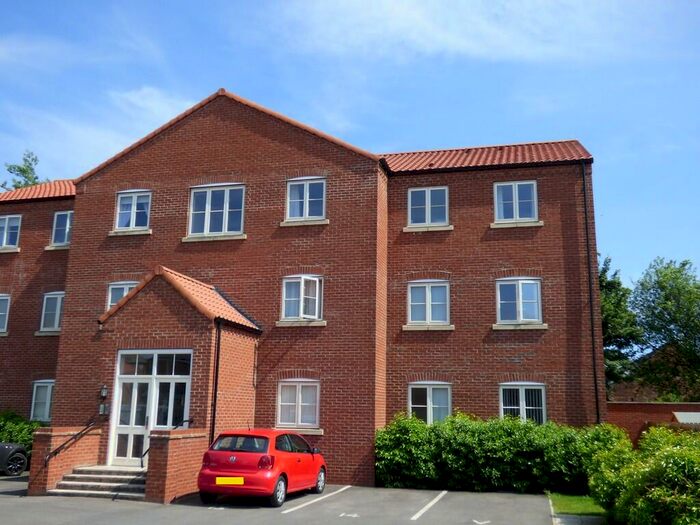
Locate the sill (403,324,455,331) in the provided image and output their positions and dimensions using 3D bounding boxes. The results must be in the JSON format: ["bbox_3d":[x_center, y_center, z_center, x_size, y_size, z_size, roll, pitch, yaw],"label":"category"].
[{"bbox_3d":[2.141,1.779,18.158,1.415,0.150,0.160,-2,-13,15],"label":"sill"}]

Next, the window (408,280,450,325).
[{"bbox_3d":[2.190,1.108,18.406,1.141,1.248,0.100,-2,-13,14],"label":"window"}]

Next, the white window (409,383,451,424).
[{"bbox_3d":[2.115,3.846,17.751,1.138,1.147,0.100,-2,-13,15],"label":"white window"}]

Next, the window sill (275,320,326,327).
[{"bbox_3d":[-1.303,1.628,17.788,1.415,0.150,0.160,-2,-13,15],"label":"window sill"}]

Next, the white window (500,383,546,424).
[{"bbox_3d":[4.471,3.722,17.189,1.138,1.265,0.100,-2,-13,14],"label":"white window"}]

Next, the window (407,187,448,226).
[{"bbox_3d":[2.236,-1.561,18.940,1.150,1.150,0.120,-2,-13,15],"label":"window"}]

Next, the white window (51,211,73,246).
[{"bbox_3d":[-9.260,-1.138,21.969,1.138,1.147,0.100,-2,-13,15],"label":"white window"}]

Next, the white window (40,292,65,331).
[{"bbox_3d":[-9.336,1.581,21.460,1.150,1.250,0.120,-2,-13,15],"label":"white window"}]

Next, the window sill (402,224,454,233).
[{"bbox_3d":[2.218,-0.915,18.774,1.398,0.140,0.160,-2,-13,14],"label":"window sill"}]

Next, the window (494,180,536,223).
[{"bbox_3d":[4.556,-1.643,18.314,1.150,1.150,0.120,-2,-13,15],"label":"window"}]

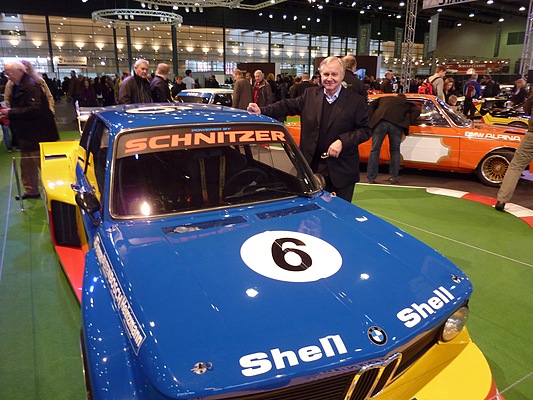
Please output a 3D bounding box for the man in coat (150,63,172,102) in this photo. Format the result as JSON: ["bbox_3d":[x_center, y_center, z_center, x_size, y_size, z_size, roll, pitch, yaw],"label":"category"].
[{"bbox_3d":[-1.527,-1.011,5.547,0.320,1.770,0.500,-14,22,-38],"label":"man in coat"}]

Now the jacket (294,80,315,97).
[{"bbox_3d":[0.914,-2.326,8.909,0.500,0.780,0.300,2,17,6],"label":"jacket"}]

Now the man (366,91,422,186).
[{"bbox_3d":[2.022,-0.985,6.130,0.750,1.380,0.750,5,18,16],"label":"man"}]

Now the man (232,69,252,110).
[{"bbox_3d":[-0.453,-1.528,7.271,0.300,1.750,0.480,14,22,38],"label":"man"}]

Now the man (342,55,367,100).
[{"bbox_3d":[1.055,-0.791,4.777,0.520,1.810,0.320,12,20,33],"label":"man"}]

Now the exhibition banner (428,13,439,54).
[{"bbox_3d":[12.841,-12.795,29.550,0.050,2.500,1.050,-3,17,-10],"label":"exhibition banner"}]

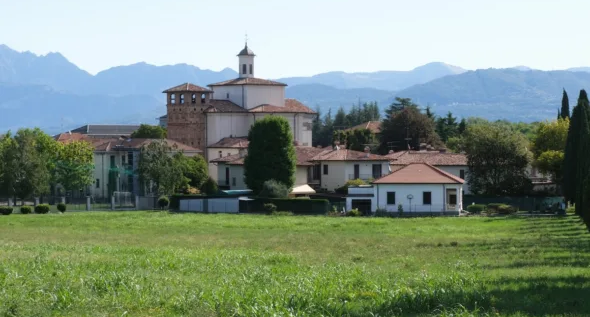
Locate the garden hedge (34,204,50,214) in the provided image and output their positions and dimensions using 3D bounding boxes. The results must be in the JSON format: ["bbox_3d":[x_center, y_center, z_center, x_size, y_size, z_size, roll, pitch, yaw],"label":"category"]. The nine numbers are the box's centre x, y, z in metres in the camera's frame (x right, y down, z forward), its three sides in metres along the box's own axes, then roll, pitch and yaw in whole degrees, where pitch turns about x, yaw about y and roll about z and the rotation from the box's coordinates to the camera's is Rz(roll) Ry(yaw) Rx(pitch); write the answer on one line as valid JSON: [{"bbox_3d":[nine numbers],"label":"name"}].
[{"bbox_3d":[-31.644,6.377,193.015,1.900,1.150,1.500,0,1,0],"label":"garden hedge"}]

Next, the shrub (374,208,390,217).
[{"bbox_3d":[10.426,6.451,183.500,1.900,1.050,1.600,0,0,0],"label":"shrub"}]

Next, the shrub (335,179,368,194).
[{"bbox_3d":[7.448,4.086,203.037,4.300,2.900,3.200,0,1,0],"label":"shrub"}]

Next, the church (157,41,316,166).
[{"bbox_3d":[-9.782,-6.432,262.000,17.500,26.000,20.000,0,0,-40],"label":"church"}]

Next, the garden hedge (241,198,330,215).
[{"bbox_3d":[-1.172,5.942,190.000,10.900,2.000,1.400,0,0,12],"label":"garden hedge"}]

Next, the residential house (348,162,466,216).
[{"bbox_3d":[13.720,3.745,189.500,13.200,6.400,9.000,0,0,9],"label":"residential house"}]

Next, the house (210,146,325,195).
[{"bbox_3d":[-3.982,2.570,223.000,13.000,8.400,10.000,0,0,-30],"label":"house"}]

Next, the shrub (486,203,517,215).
[{"bbox_3d":[25.745,6.248,192.018,3.600,1.400,2.200,0,1,0],"label":"shrub"}]

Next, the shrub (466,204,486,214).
[{"bbox_3d":[22.393,6.317,190.000,2.450,1.250,2.000,0,0,0],"label":"shrub"}]

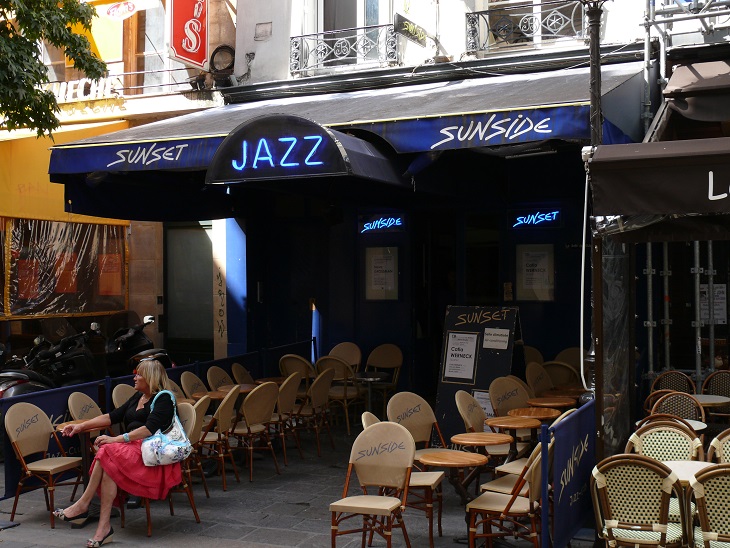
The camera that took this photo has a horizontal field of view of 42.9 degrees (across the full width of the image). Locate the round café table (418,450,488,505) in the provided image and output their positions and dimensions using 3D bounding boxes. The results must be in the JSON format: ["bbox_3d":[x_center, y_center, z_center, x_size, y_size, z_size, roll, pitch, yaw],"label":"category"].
[{"bbox_3d":[0.568,1.506,5.849,0.441,0.713,0.441,-1,0,0],"label":"round café table"}]

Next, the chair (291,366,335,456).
[{"bbox_3d":[-0.593,1.463,9.974,0.520,0.900,0.470,0,-1,21],"label":"chair"}]

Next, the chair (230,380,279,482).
[{"bbox_3d":[-1.050,1.424,8.620,0.520,0.880,0.450,0,0,41],"label":"chair"}]

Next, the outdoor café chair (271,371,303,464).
[{"bbox_3d":[-0.926,1.481,9.680,0.560,0.930,0.460,0,1,27],"label":"outdoor café chair"}]

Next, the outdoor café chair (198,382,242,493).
[{"bbox_3d":[-1.381,1.464,8.409,0.520,0.900,0.470,0,0,14],"label":"outdoor café chair"}]

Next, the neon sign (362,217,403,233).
[{"bbox_3d":[0.222,-0.656,12.509,0.610,0.190,0.060,0,0,26],"label":"neon sign"}]

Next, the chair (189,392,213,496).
[{"bbox_3d":[-1.540,1.429,7.660,0.540,0.880,0.460,0,0,16],"label":"chair"}]

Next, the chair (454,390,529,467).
[{"bbox_3d":[1.064,1.410,7.670,0.540,0.880,0.460,0,0,26],"label":"chair"}]

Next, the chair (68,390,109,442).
[{"bbox_3d":[-2.233,1.457,7.871,0.520,0.891,0.446,-1,0,21],"label":"chair"}]

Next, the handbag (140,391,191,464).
[{"bbox_3d":[-1.465,1.140,6.850,0.385,0.560,0.170,-1,0,-14],"label":"handbag"}]

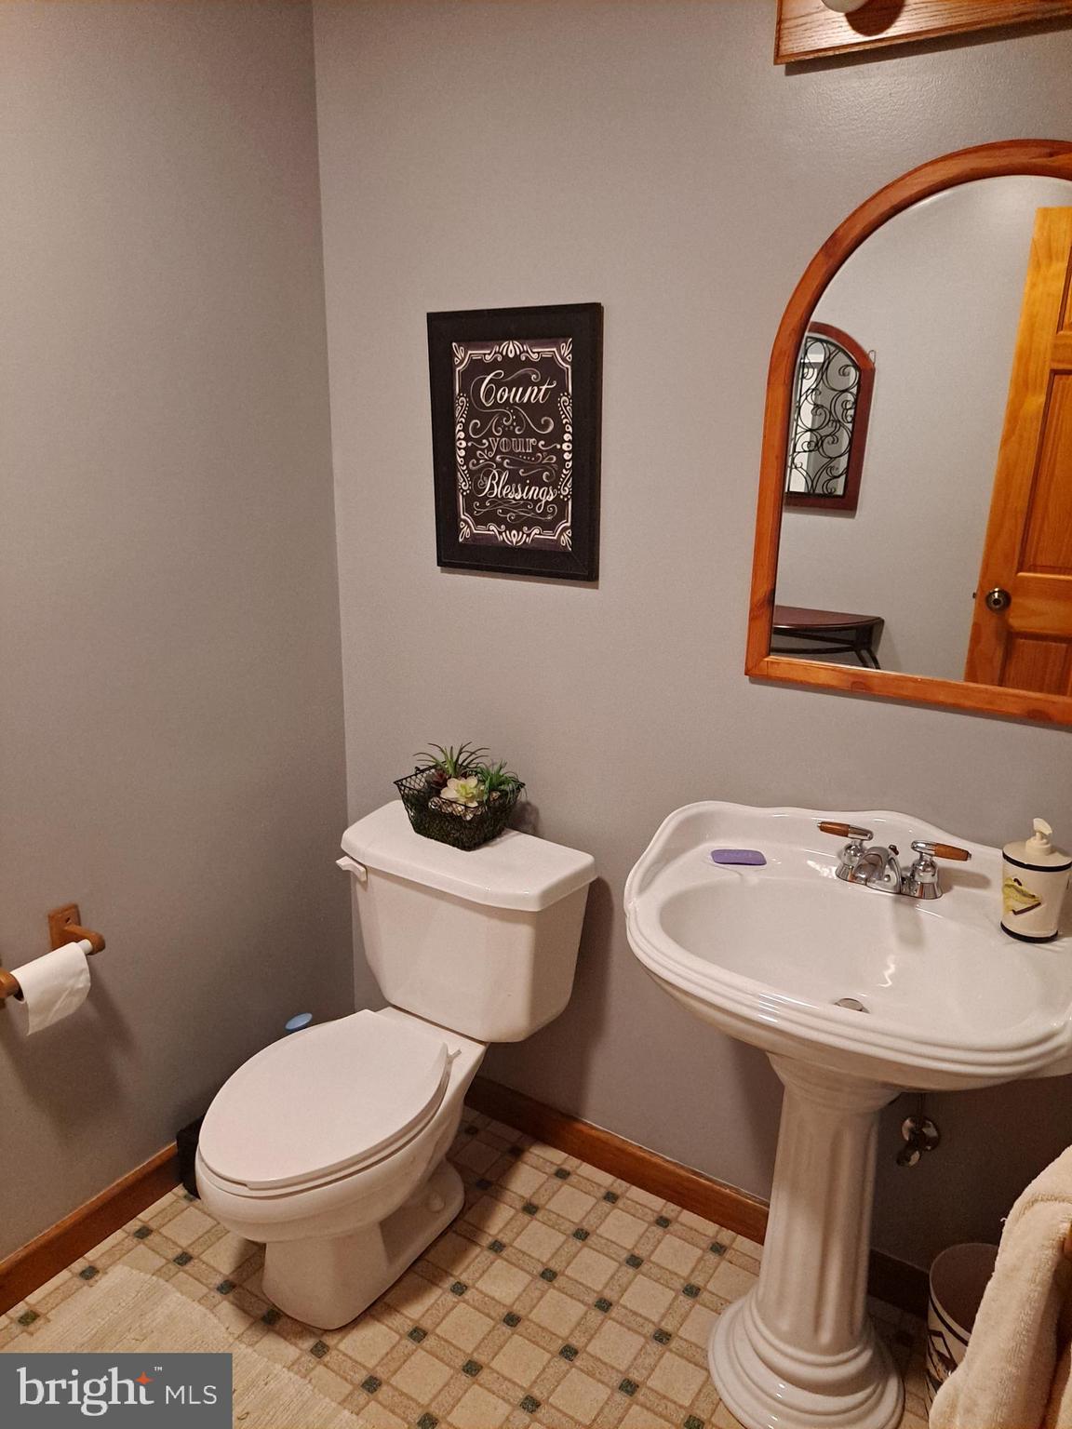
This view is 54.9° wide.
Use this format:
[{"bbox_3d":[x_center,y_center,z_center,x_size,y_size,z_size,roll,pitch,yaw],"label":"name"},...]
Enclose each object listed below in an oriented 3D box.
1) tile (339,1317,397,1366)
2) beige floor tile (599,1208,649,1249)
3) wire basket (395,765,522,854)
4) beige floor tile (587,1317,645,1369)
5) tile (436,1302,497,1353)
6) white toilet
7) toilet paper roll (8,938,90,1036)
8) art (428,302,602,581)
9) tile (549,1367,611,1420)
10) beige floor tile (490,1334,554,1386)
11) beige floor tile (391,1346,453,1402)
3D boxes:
[{"bbox_3d":[-0.281,1.070,1.761,0.073,0.008,0.071,11,20,32],"label":"tile"},{"bbox_3d":[0.168,0.997,2.002,0.073,0.008,0.071,11,20,32],"label":"beige floor tile"},{"bbox_3d":[-0.158,0.188,2.048,0.220,0.107,0.141,11,20,32],"label":"wire basket"},{"bbox_3d":[0.137,1.071,1.758,0.073,0.008,0.071,11,20,32],"label":"beige floor tile"},{"bbox_3d":[-0.121,1.061,1.790,0.073,0.008,0.071,11,20,32],"label":"tile"},{"bbox_3d":[-0.302,0.651,1.914,0.507,0.704,0.736,11,20,32],"label":"white toilet"},{"bbox_3d":[-0.808,0.454,1.720,0.055,0.132,0.117,11,20,32],"label":"toilet paper roll"},{"bbox_3d":[-0.040,-0.480,1.841,0.361,0.457,0.020,11,20,32],"label":"art"},{"bbox_3d":[0.073,1.099,1.666,0.073,0.008,0.071,11,20,32],"label":"tile"},{"bbox_3d":[-0.024,1.080,1.728,0.073,0.008,0.071,11,20,32],"label":"beige floor tile"},{"bbox_3d":[-0.185,1.089,1.699,0.073,0.008,0.071,11,20,32],"label":"beige floor tile"}]

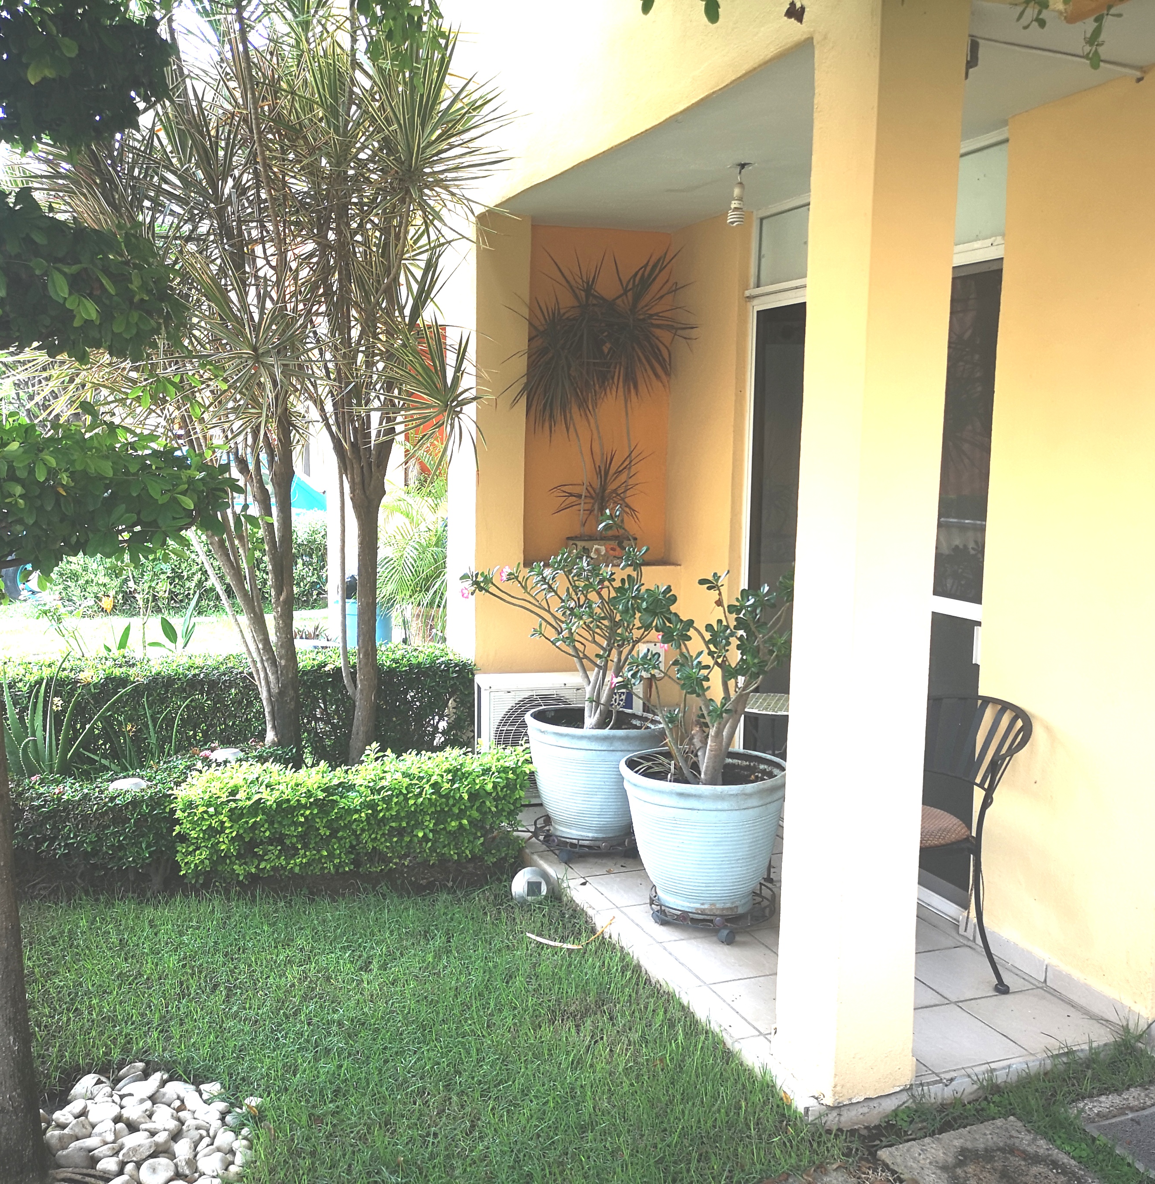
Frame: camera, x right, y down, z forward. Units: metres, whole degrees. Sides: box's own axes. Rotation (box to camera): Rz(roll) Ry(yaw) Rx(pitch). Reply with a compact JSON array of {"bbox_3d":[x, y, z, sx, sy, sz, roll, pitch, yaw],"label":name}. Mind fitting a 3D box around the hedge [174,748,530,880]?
[{"bbox_3d":[-0.892,0.879,4.904,1.330,0.355,0.420,-2,7,-21],"label":"hedge"}]

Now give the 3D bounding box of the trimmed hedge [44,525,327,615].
[{"bbox_3d":[-3.813,-0.299,12.089,2.500,0.864,0.750,-2,7,-21],"label":"trimmed hedge"}]

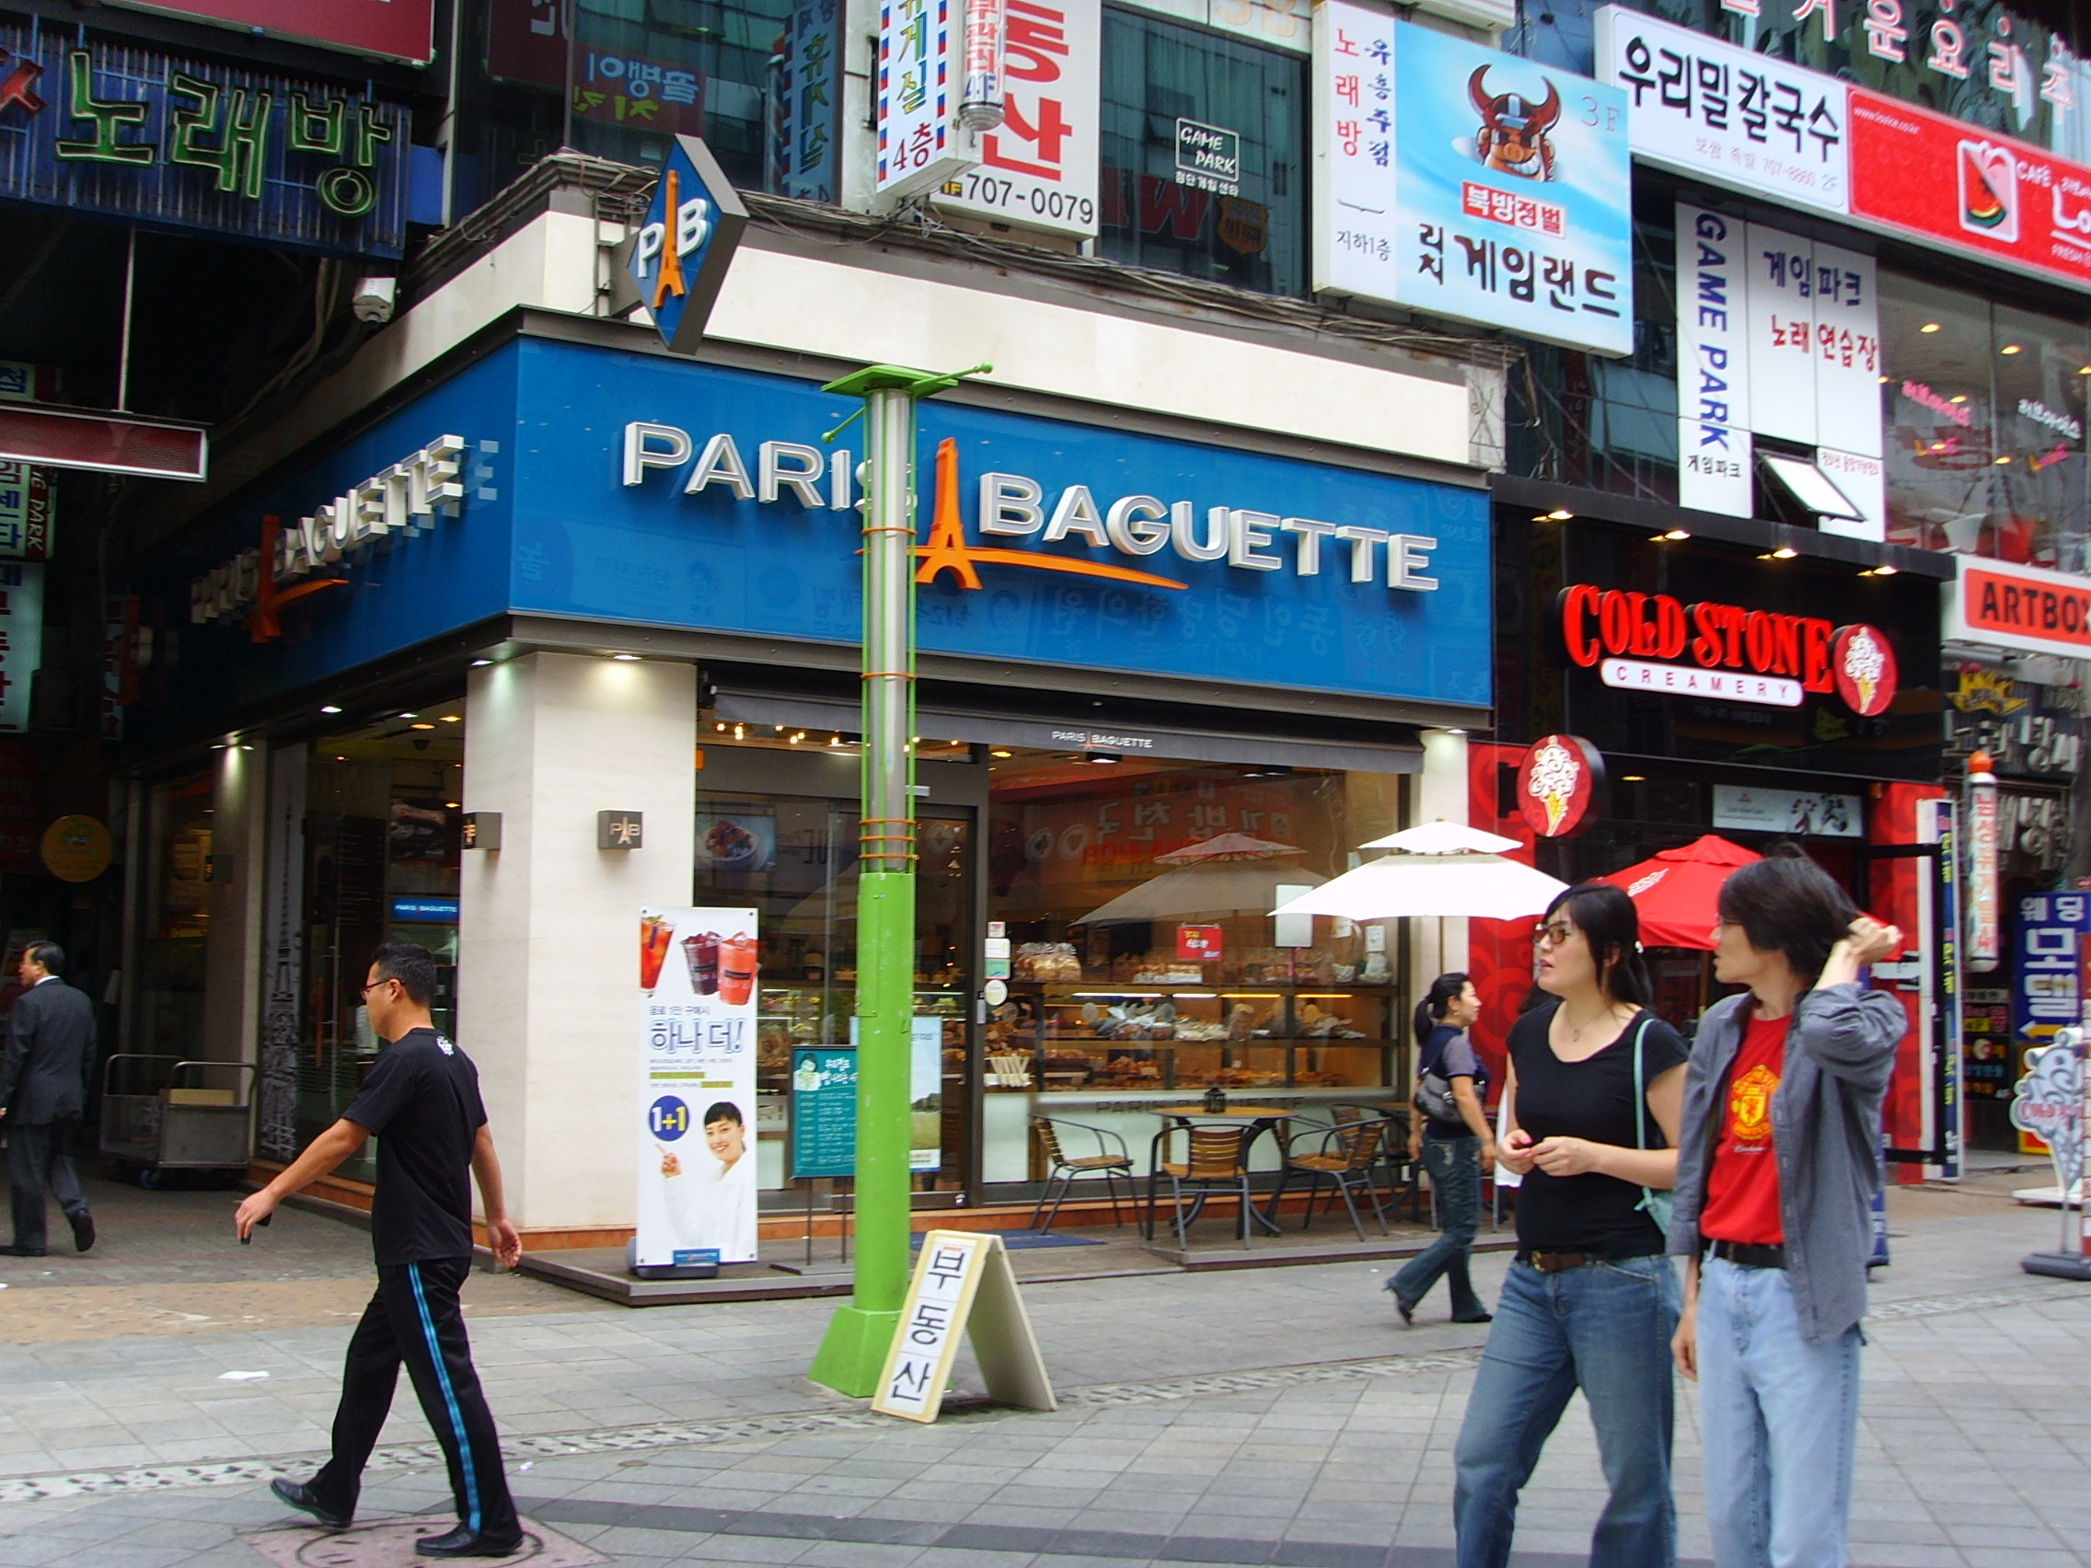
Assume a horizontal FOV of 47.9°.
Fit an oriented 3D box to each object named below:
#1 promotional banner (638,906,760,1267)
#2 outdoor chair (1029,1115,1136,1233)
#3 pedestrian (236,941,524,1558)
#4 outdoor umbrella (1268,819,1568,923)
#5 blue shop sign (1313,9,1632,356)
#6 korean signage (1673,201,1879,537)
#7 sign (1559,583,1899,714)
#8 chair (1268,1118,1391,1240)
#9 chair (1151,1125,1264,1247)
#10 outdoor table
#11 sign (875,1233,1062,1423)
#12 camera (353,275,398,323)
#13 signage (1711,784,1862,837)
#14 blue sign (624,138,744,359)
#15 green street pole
[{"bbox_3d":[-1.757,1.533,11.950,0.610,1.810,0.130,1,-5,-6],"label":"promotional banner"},{"bbox_3d":[0.235,2.380,14.420,0.610,0.730,0.540,0,-5,0],"label":"outdoor chair"},{"bbox_3d":[-1.883,1.286,6.680,0.730,1.690,0.500,-1,-5,15],"label":"pedestrian"},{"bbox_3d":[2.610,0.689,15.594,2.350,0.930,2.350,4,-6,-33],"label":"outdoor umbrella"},{"bbox_3d":[3.192,-4.379,17.330,2.980,2.080,0.200,4,-6,-32],"label":"blue shop sign"},{"bbox_3d":[6.166,-3.402,19.668,2.541,2.500,0.070,4,-6,-33],"label":"korean signage"},{"bbox_3d":[5.444,-1.015,18.415,3.750,0.760,0.150,4,-6,-32],"label":"sign"},{"bbox_3d":[1.765,2.408,14.451,0.580,0.720,0.560,-2,-6,31],"label":"chair"},{"bbox_3d":[0.941,2.343,13.830,0.560,0.720,0.580,1,-5,-9],"label":"chair"},{"bbox_3d":[1.127,2.412,14.640,0.900,0.730,0.900,1,-5,0],"label":"outdoor table"},{"bbox_3d":[-0.304,2.016,8.824,0.560,0.660,0.410,4,-7,-37],"label":"sign"},{"bbox_3d":[-3.930,-2.837,13.800,0.220,0.190,0.380,2,25,-12],"label":"camera"},{"bbox_3d":[6.065,0.222,19.274,1.780,0.350,0.120,4,-6,-32],"label":"signage"},{"bbox_3d":[-2.012,-2.998,13.056,0.160,1.220,1.200,4,-6,-32],"label":"blue sign"},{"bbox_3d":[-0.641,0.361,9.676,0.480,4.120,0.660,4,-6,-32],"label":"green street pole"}]

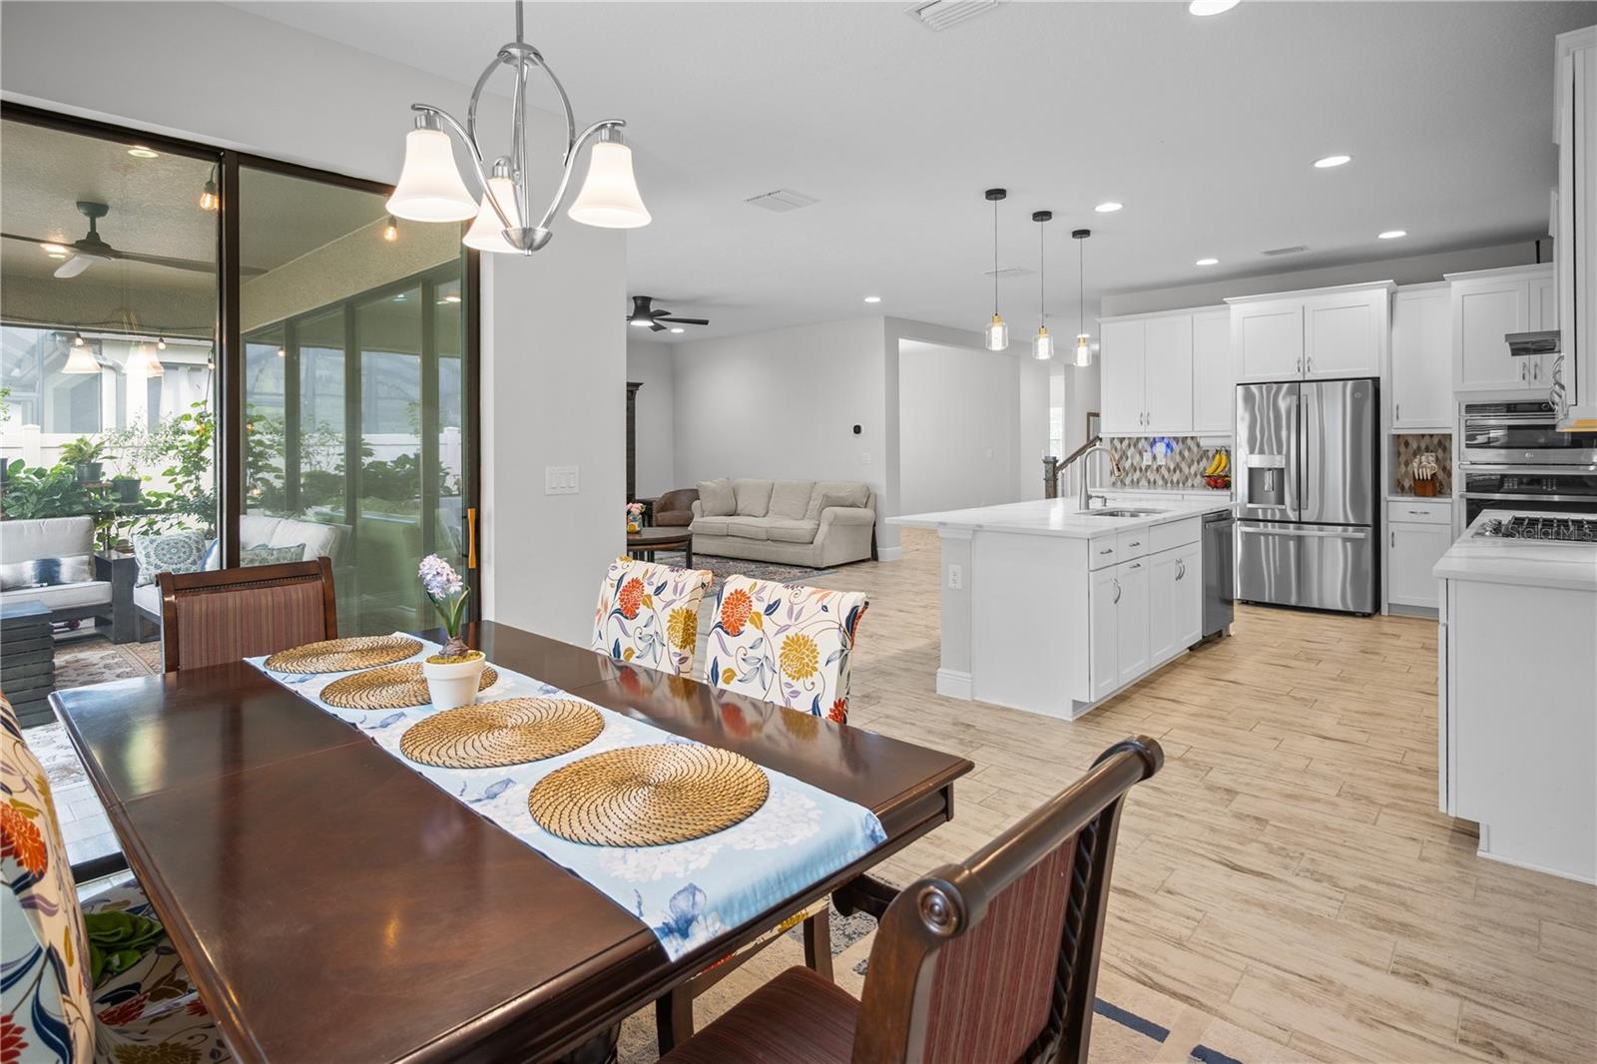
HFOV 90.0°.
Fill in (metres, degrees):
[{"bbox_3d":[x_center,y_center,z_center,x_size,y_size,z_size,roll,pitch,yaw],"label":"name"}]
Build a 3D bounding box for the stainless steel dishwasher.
[{"bbox_3d":[2.558,0.269,5.465,0.600,0.810,0.600,4,6,42],"label":"stainless steel dishwasher"}]

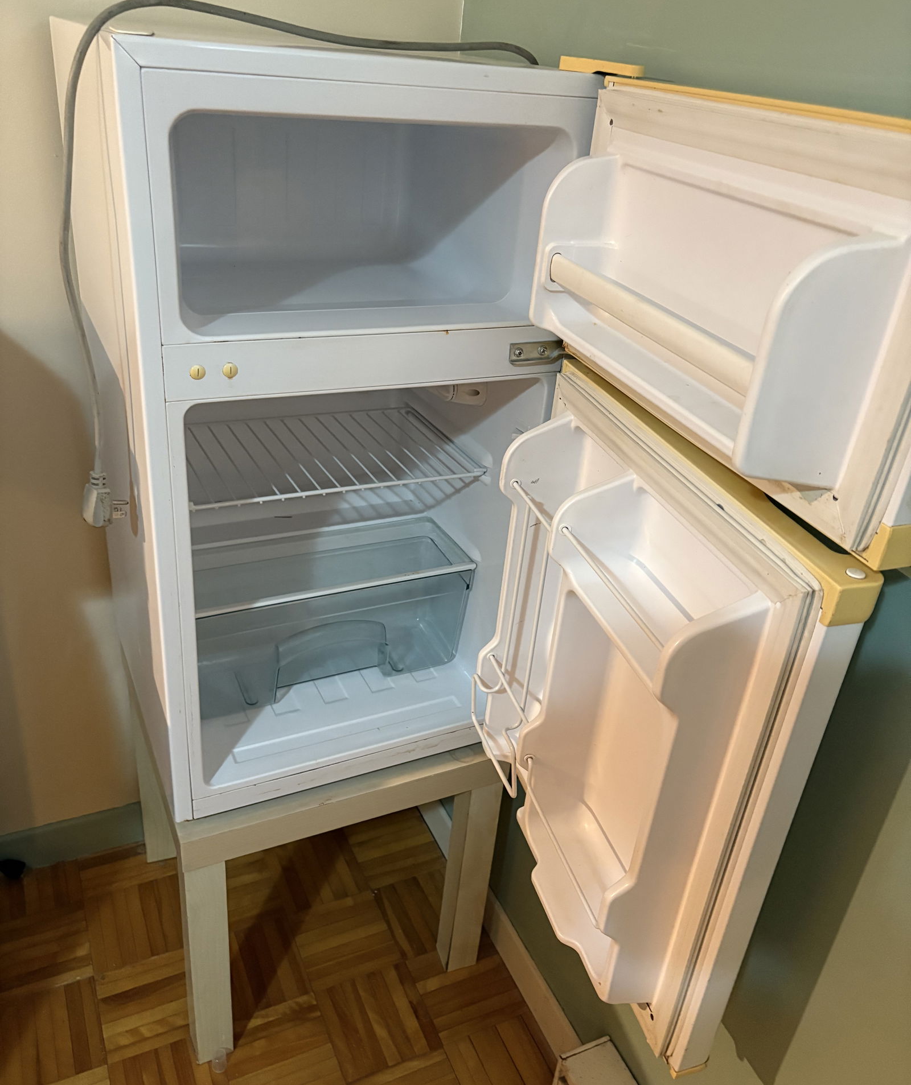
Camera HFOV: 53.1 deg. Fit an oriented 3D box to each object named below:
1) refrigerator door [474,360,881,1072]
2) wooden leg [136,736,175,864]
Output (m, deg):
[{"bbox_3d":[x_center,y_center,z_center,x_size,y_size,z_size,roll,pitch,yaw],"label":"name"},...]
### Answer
[{"bbox_3d":[0.139,0.168,0.963,0.145,0.580,0.485,-4,30,-18],"label":"refrigerator door"},{"bbox_3d":[-0.509,0.378,1.542,0.051,0.390,0.051,-9,32,-25],"label":"wooden leg"}]

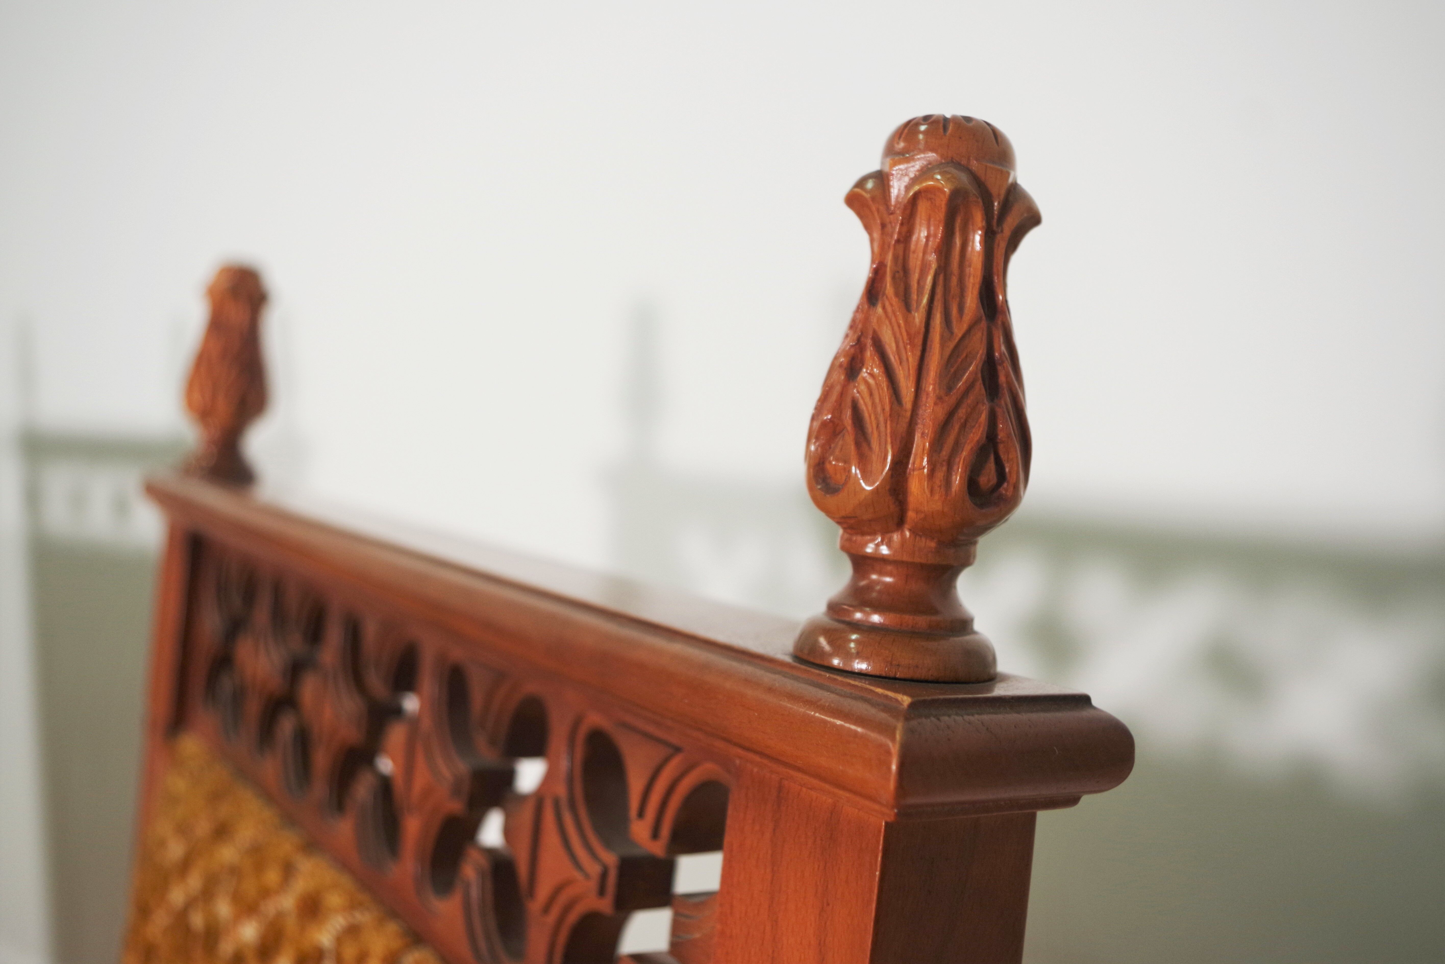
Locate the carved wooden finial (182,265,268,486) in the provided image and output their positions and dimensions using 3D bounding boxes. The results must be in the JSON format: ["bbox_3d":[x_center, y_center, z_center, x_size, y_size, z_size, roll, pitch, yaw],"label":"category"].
[{"bbox_3d":[-0.236,-0.051,0.689,0.040,0.101,0.040,5,2,-33],"label":"carved wooden finial"}]

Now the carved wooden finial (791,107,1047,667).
[{"bbox_3d":[0.036,-0.016,0.264,0.040,0.101,0.040,5,1,0],"label":"carved wooden finial"}]

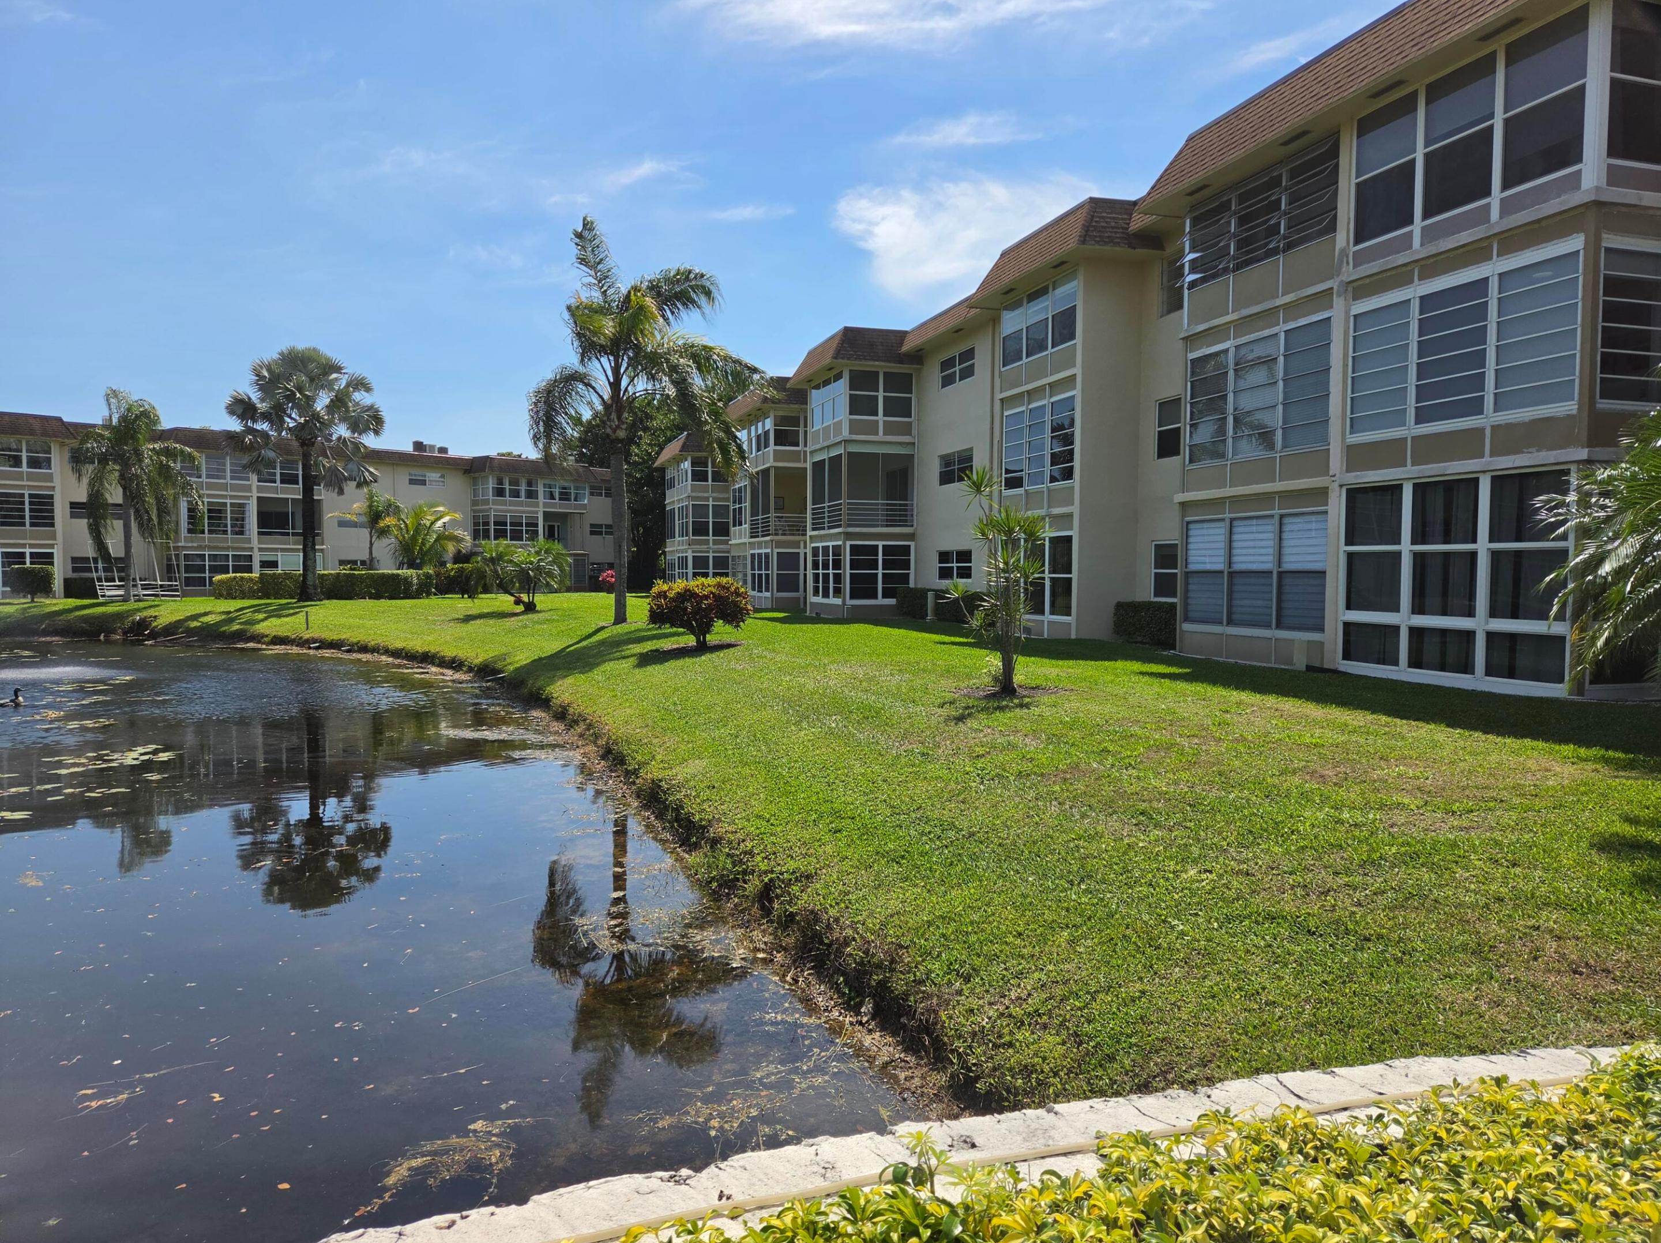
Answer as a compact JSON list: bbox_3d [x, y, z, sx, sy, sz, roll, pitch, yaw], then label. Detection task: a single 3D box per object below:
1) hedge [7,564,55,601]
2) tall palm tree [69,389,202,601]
[{"bbox_3d":[-31.476,-1.538,43.463,1.491,1.573,1.491,-2,3,-36],"label":"hedge"},{"bbox_3d":[-27.967,-5.054,44.300,4.549,8.548,4.549,-1,3,-32],"label":"tall palm tree"}]

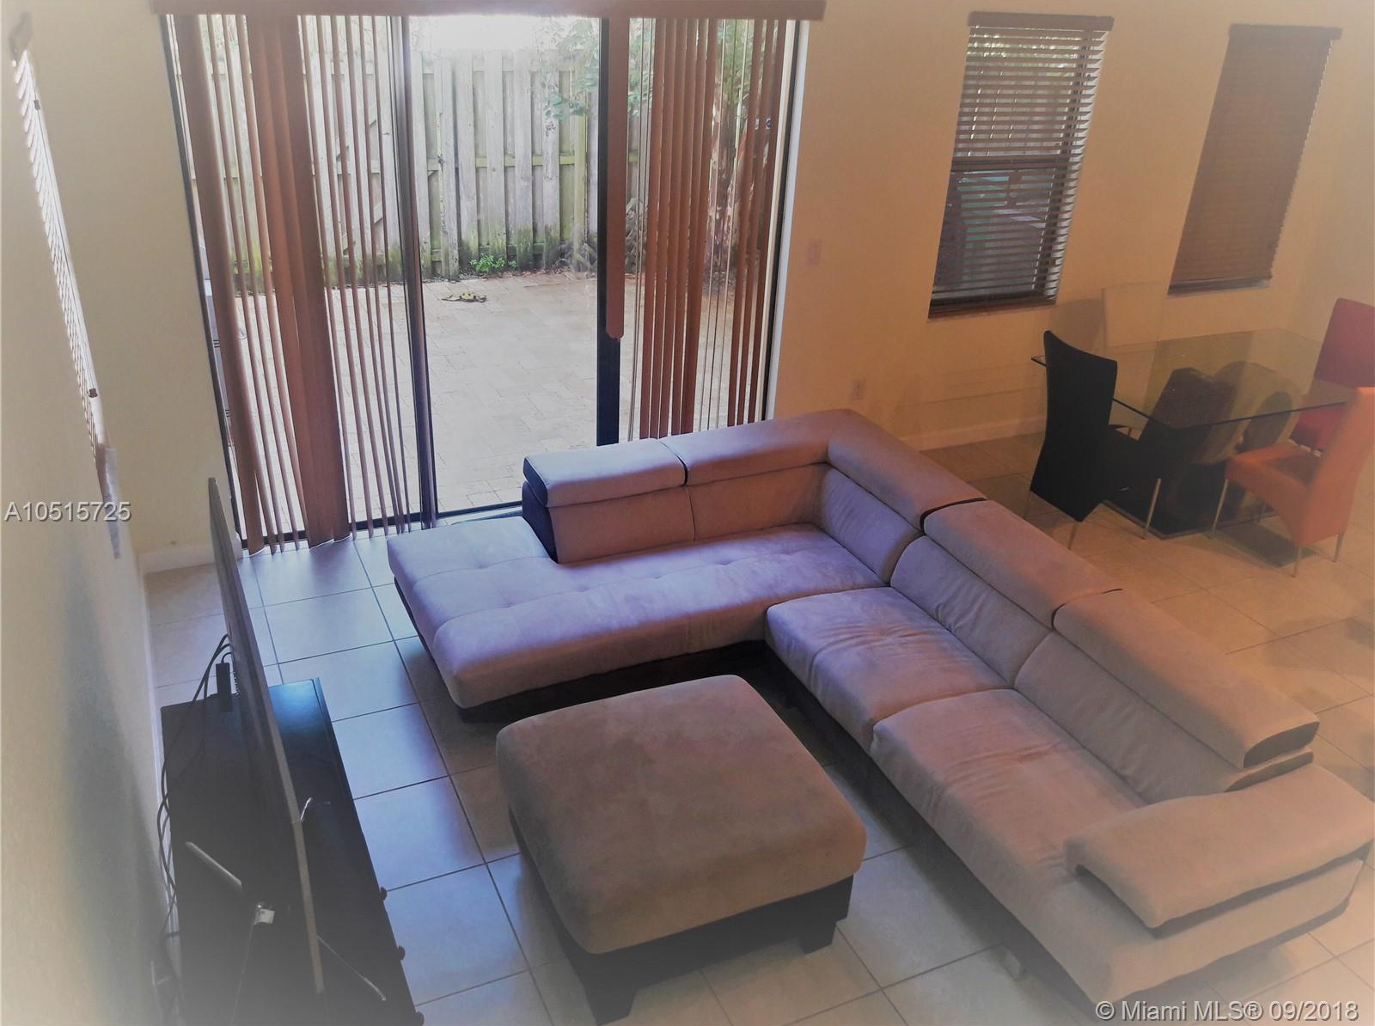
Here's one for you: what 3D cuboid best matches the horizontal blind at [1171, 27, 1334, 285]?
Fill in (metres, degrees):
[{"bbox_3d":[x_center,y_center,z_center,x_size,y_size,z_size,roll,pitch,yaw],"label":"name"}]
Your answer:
[{"bbox_3d":[3.491,-2.166,6.892,0.939,1.566,0.100,-10,29,-23],"label":"horizontal blind"}]

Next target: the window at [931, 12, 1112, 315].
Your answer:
[{"bbox_3d":[1.825,-1.897,6.145,0.939,1.566,0.080,-10,29,-23],"label":"window"}]

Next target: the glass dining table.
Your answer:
[{"bbox_3d":[2.909,-0.413,6.115,1.869,0.756,1.035,-10,29,-23],"label":"glass dining table"}]

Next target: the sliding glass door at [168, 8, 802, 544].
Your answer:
[{"bbox_3d":[-0.795,-1.137,5.353,2.844,2.391,0.140,-10,29,-23],"label":"sliding glass door"}]

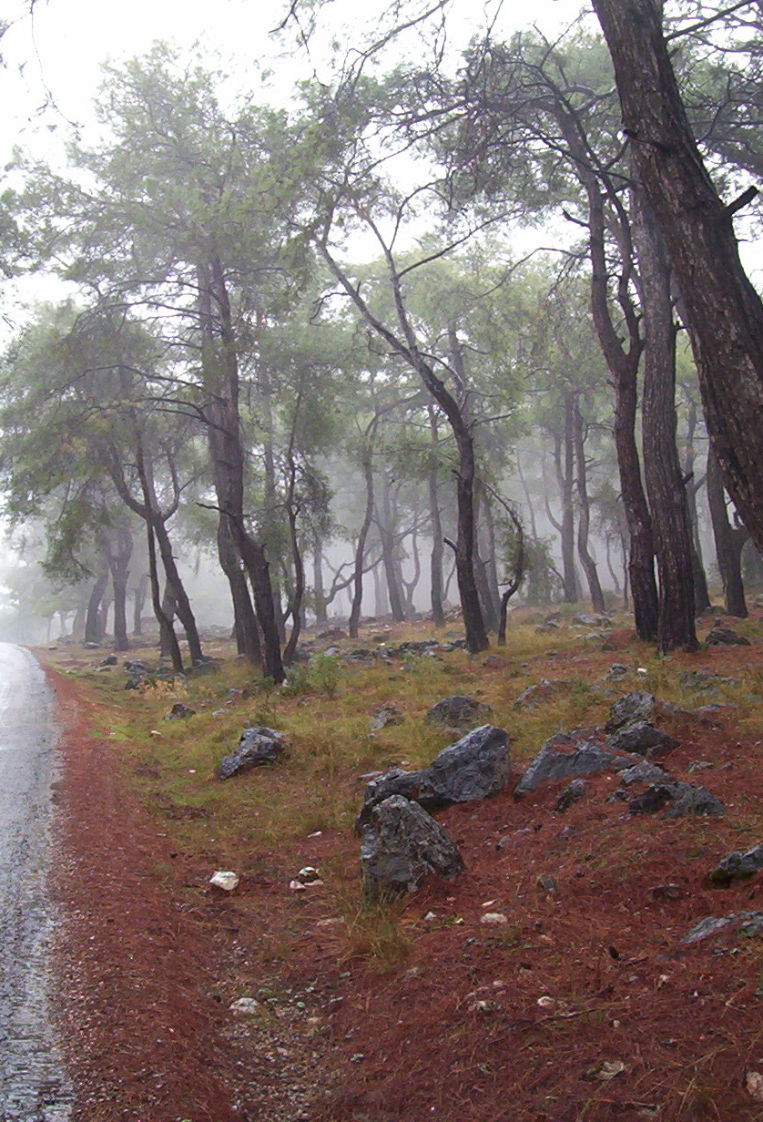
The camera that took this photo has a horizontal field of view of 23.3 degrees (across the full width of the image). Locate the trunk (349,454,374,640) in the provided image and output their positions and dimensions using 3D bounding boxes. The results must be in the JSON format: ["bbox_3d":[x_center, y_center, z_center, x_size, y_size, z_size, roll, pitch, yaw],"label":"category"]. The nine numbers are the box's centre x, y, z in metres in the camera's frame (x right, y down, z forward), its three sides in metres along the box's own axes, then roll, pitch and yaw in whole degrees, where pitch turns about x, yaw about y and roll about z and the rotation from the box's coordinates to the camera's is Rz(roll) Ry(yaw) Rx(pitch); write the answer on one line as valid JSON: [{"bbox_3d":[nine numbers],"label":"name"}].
[{"bbox_3d":[-0.494,-0.339,45.000,0.621,4.548,0.450,0,-2,0],"label":"trunk"}]

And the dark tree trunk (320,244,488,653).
[{"bbox_3d":[0.373,-1.848,30.500,2.755,6.739,1.100,0,-2,0],"label":"dark tree trunk"}]

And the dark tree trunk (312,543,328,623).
[{"bbox_3d":[-1.812,0.609,54.000,0.380,2.408,0.360,-2,-2,0],"label":"dark tree trunk"}]

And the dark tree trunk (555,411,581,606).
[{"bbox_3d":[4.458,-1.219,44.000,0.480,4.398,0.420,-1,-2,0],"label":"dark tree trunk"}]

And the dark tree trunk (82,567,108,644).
[{"bbox_3d":[-8.987,1.402,58.000,0.837,2.403,0.700,0,-2,0],"label":"dark tree trunk"}]

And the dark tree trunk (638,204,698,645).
[{"bbox_3d":[3.234,-1.505,21.000,0.500,5.027,0.480,-2,-2,0],"label":"dark tree trunk"}]

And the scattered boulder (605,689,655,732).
[{"bbox_3d":[1.776,1.069,13.200,0.362,0.294,0.350,0,-2,0],"label":"scattered boulder"}]

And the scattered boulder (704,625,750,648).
[{"bbox_3d":[3.608,0.781,19.300,0.470,0.236,0.400,0,-2,0],"label":"scattered boulder"}]

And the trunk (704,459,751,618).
[{"bbox_3d":[5.972,-0.412,32.000,0.763,2.812,0.550,0,-2,0],"label":"trunk"}]

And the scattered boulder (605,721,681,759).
[{"bbox_3d":[1.539,1.054,10.900,0.422,0.226,0.360,0,-2,0],"label":"scattered boulder"}]

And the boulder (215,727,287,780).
[{"bbox_3d":[-1.129,1.662,16.000,0.622,0.400,0.500,0,-2,0],"label":"boulder"}]

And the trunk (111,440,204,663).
[{"bbox_3d":[-4.227,-0.187,35.000,1.721,4.216,1.300,0,-2,0],"label":"trunk"}]

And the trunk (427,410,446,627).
[{"bbox_3d":[1.401,-1.092,47.000,0.472,5.517,0.420,0,-2,0],"label":"trunk"}]

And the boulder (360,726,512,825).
[{"bbox_3d":[0.325,1.324,11.400,0.916,0.583,0.650,0,-2,0],"label":"boulder"}]

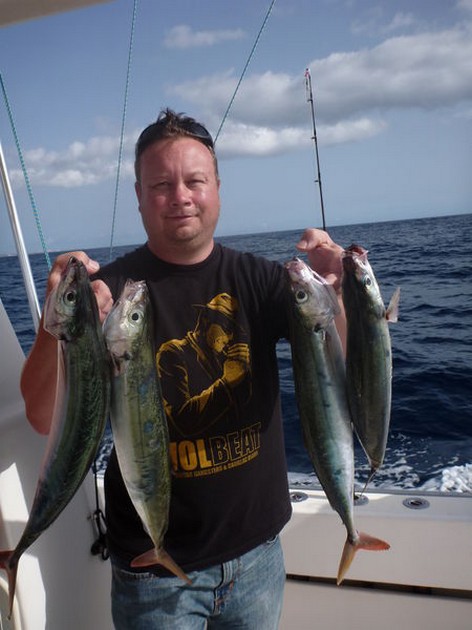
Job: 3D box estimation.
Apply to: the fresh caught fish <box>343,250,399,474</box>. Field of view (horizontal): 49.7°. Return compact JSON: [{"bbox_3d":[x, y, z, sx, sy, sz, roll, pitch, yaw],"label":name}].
[{"bbox_3d":[0.265,0.123,1.030,0.102,0.521,0.080,-12,14,-35],"label":"fresh caught fish"}]

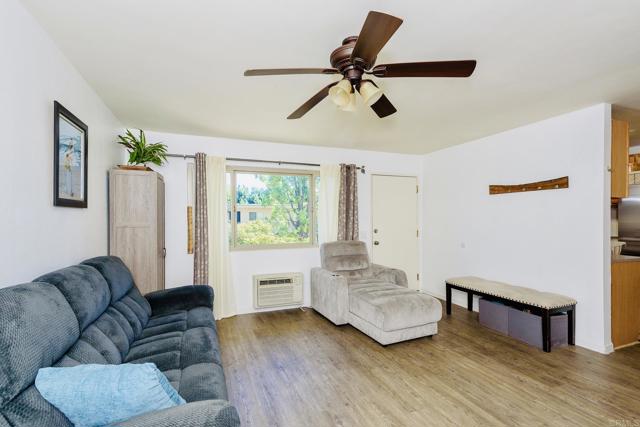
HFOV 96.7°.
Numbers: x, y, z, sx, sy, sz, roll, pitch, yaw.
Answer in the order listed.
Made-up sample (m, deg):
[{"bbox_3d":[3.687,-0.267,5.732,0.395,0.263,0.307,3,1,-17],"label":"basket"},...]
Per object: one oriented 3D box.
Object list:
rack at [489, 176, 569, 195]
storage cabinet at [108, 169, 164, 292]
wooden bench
[{"bbox_3d":[2.462,-0.324,3.444,0.042,0.141,0.893,0,0,-24],"label":"rack"},{"bbox_3d":[-1.937,0.509,3.087,0.413,1.837,0.620,0,0,-24],"label":"storage cabinet"},{"bbox_3d":[2.217,1.134,3.469,0.494,0.515,1.276,0,0,-24],"label":"wooden bench"}]

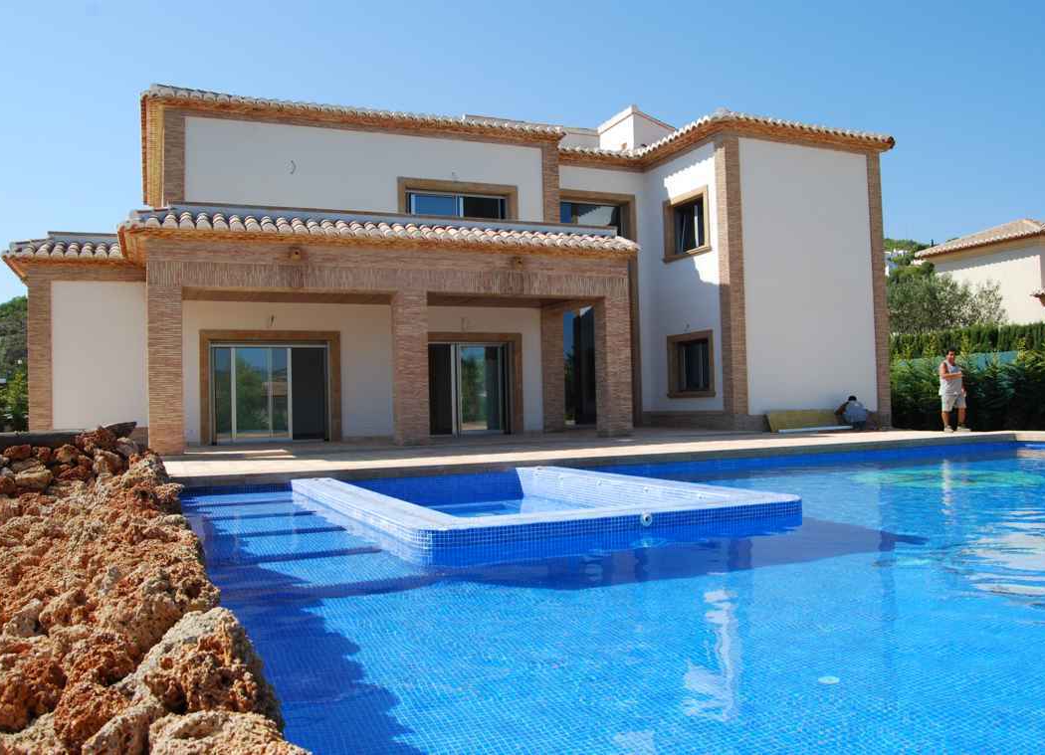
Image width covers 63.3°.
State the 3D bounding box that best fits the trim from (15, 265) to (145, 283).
[{"bbox_3d":[-8.901,-2.106,17.323,2.248,0.276,0.217,-1,-2,-23],"label":"trim"}]

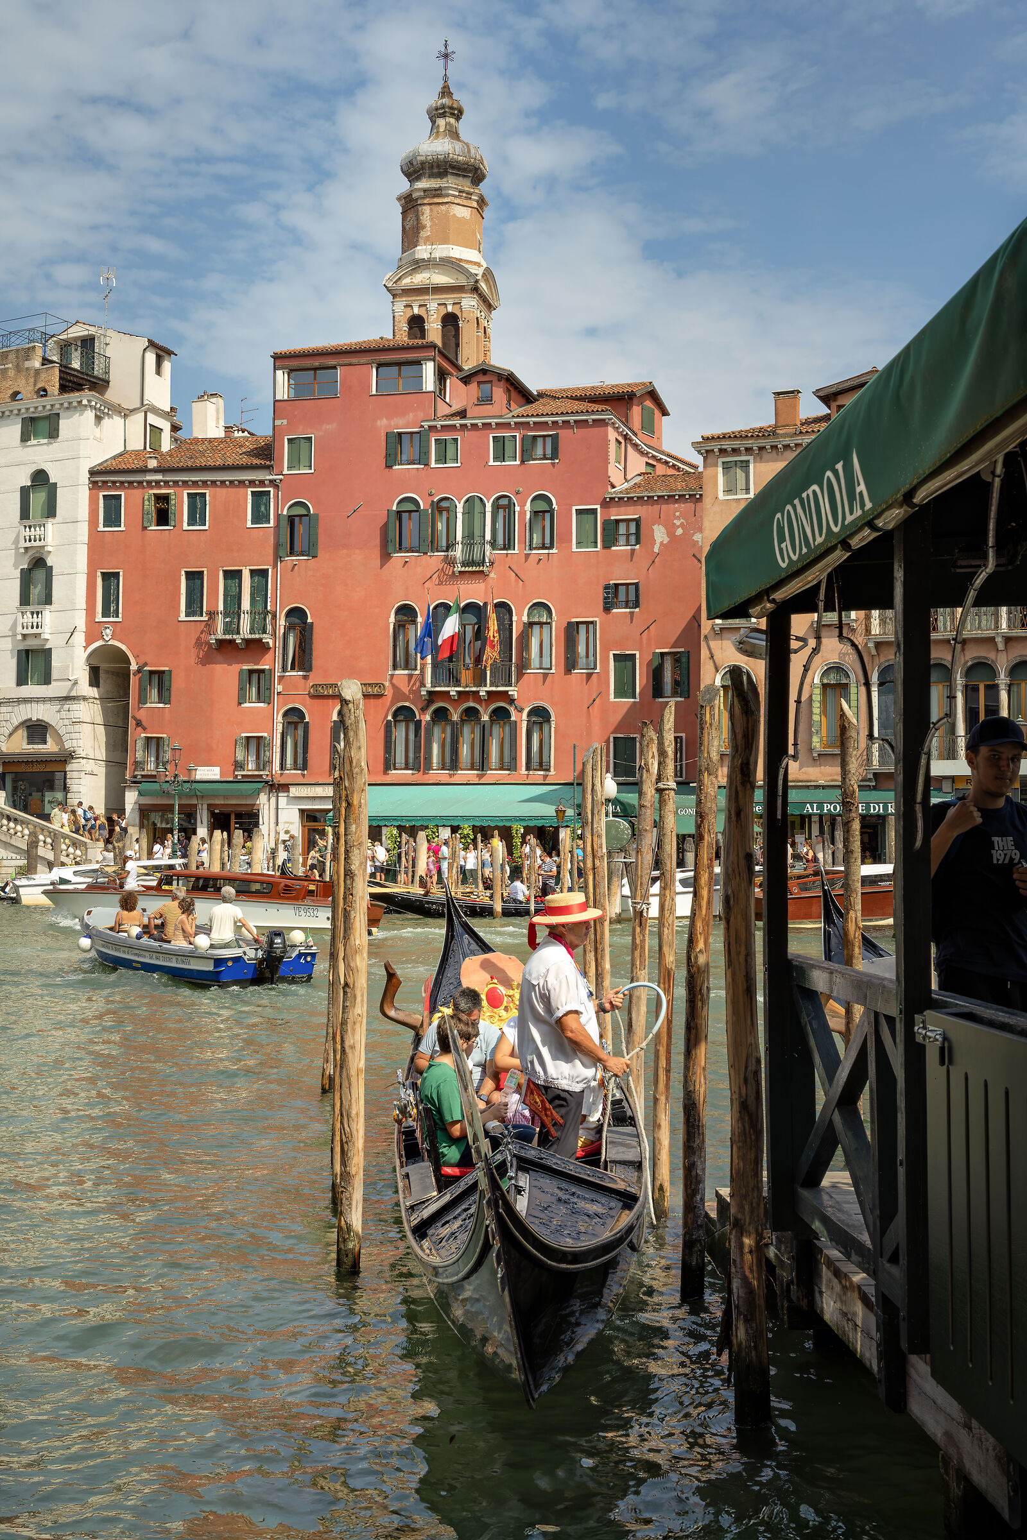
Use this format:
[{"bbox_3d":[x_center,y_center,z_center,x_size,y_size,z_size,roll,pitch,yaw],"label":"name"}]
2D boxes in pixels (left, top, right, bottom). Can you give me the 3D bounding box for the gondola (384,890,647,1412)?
[{"bbox_3d":[-0.184,1.957,12.076,1.550,1.750,10.700,-5,-2,-3],"label":"gondola"}]

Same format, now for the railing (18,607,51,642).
[{"bbox_3d":[-19.801,-5.985,72.400,1.500,1.250,0.400,-1,-3,22],"label":"railing"}]

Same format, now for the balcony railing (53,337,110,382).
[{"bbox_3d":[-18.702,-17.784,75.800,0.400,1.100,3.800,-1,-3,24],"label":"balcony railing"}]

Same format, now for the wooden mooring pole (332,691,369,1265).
[{"bbox_3d":[-0.852,1.070,9.166,0.145,3.074,0.145,0,-3,-5],"label":"wooden mooring pole"}]

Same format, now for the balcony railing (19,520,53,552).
[{"bbox_3d":[-19.674,-9.647,72.300,1.500,1.200,0.400,-1,-3,22],"label":"balcony railing"}]

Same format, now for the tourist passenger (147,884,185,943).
[{"bbox_3d":[-5.657,2.553,28.572,0.750,1.300,0.600,-2,-3,41],"label":"tourist passenger"}]

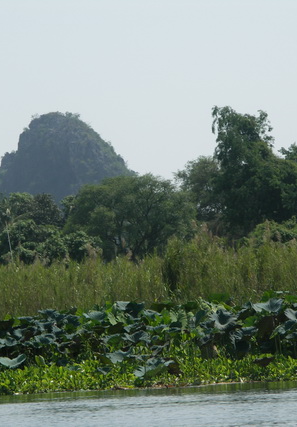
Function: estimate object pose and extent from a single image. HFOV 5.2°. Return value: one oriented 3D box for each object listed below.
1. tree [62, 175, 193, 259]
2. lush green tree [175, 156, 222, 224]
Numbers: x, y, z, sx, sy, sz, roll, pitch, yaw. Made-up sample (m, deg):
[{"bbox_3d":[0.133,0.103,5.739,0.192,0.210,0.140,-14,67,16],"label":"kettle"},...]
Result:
[{"bbox_3d":[-1.095,0.730,200.000,8.029,6.204,7.500,-1,-1,0],"label":"tree"},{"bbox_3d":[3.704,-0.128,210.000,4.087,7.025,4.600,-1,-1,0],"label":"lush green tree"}]

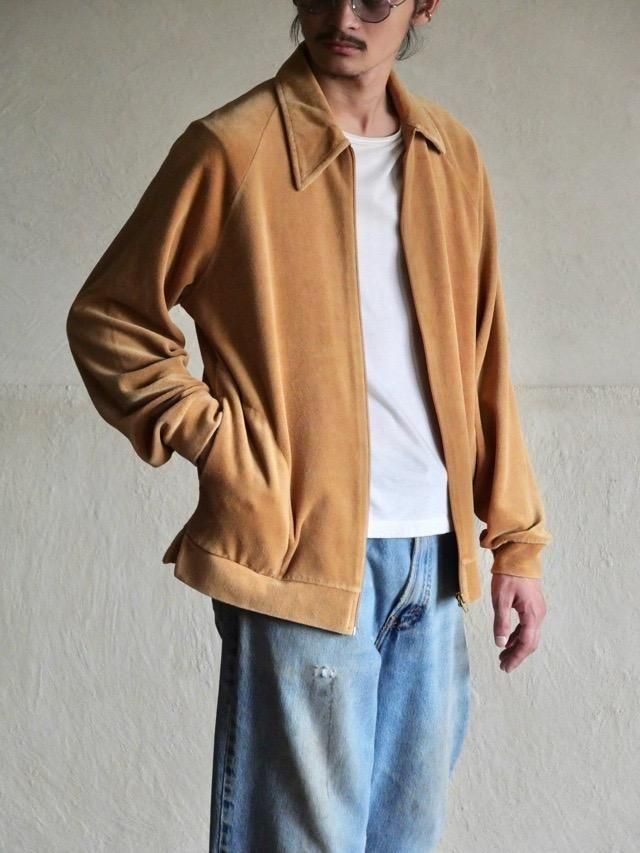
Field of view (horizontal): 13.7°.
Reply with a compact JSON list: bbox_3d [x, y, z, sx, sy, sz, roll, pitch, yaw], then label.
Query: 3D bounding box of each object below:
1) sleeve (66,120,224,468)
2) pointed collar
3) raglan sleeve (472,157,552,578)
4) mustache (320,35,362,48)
[{"bbox_3d":[-0.216,-0.164,3.310,0.200,0.440,0.200,-3,6,-32],"label":"sleeve"},{"bbox_3d":[0.052,-0.396,3.400,0.220,0.180,0.180,-3,6,-32],"label":"pointed collar"},{"bbox_3d":[0.239,-0.078,3.520,0.150,0.560,0.180,-3,6,-32],"label":"raglan sleeve"},{"bbox_3d":[0.027,-0.479,3.310,0.057,0.015,0.020,0,16,22],"label":"mustache"}]

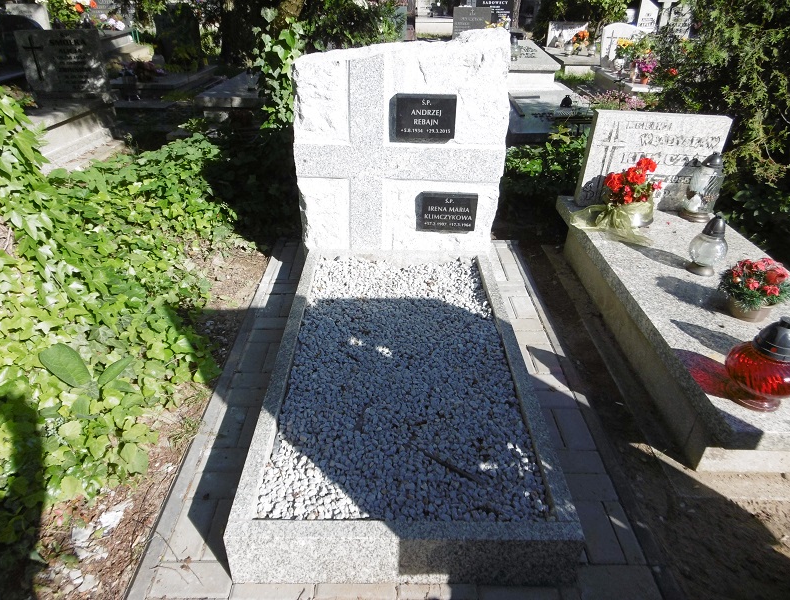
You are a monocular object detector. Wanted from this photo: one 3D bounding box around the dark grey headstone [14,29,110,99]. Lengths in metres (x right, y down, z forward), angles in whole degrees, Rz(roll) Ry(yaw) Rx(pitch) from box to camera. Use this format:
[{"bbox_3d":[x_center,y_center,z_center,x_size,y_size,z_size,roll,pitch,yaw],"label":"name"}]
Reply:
[{"bbox_3d":[-2.882,-2.066,4.857,0.690,0.570,0.100,-2,31,-4],"label":"dark grey headstone"}]

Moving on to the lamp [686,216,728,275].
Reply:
[{"bbox_3d":[1.337,-0.236,2.354,0.145,0.250,0.145,0,31,0],"label":"lamp"}]

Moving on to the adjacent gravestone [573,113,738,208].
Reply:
[{"bbox_3d":[1.352,-0.736,2.942,0.660,0.505,0.080,3,31,4],"label":"adjacent gravestone"}]

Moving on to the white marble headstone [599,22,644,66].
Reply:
[{"bbox_3d":[3.019,-3.292,7.160,0.680,0.520,0.100,3,31,4],"label":"white marble headstone"}]

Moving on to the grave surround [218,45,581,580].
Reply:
[{"bbox_3d":[0.028,-0.217,1.901,0.920,1.160,1.780,0,31,0],"label":"grave surround"}]

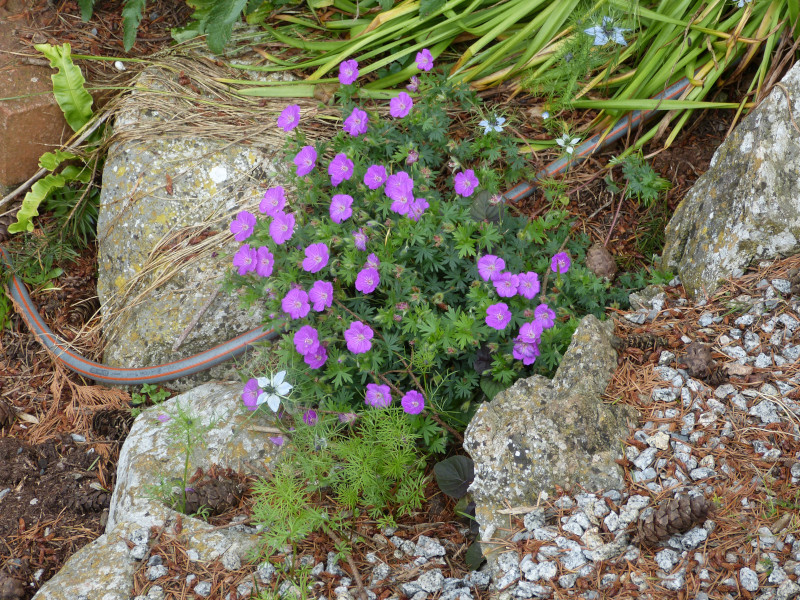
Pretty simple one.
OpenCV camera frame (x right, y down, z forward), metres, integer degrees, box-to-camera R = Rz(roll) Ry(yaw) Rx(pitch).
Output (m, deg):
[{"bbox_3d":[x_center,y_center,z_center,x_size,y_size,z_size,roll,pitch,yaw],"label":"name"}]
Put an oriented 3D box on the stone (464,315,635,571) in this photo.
[{"bbox_3d":[0.159,0.153,2.670,0.180,0.190,0.190,0,38,0],"label":"stone"}]

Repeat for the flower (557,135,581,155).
[{"bbox_3d":[0.189,-0.173,2.810,0.030,0.014,0.030,0,45,0],"label":"flower"}]

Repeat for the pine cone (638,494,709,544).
[{"bbox_3d":[0.282,0.227,2.600,0.084,0.040,0.040,-23,44,-27],"label":"pine cone"}]

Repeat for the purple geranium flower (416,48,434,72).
[{"bbox_3d":[0.029,-0.276,2.900,0.023,0.010,0.025,-7,70,20],"label":"purple geranium flower"}]

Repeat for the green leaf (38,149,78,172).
[{"bbox_3d":[-0.397,-0.162,2.930,0.043,0.012,0.022,-12,41,-6],"label":"green leaf"}]

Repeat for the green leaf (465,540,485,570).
[{"bbox_3d":[0.076,0.262,2.580,0.023,0.008,0.033,8,63,25],"label":"green leaf"}]

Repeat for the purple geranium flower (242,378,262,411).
[{"bbox_3d":[-0.159,0.103,2.740,0.033,0.033,0.011,-4,-7,37],"label":"purple geranium flower"}]

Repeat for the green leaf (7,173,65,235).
[{"bbox_3d":[-0.421,-0.111,2.920,0.092,0.020,0.030,-44,44,-17],"label":"green leaf"}]

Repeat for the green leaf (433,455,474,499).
[{"bbox_3d":[0.058,0.186,2.660,0.047,0.010,0.047,10,63,19],"label":"green leaf"}]

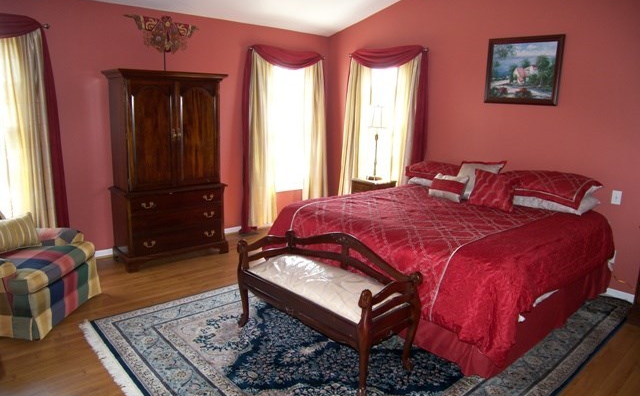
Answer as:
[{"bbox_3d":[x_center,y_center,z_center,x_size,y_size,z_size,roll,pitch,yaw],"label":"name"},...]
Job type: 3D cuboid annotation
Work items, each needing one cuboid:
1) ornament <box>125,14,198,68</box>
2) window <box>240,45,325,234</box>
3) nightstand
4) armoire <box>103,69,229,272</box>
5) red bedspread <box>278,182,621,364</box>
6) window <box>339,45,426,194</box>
[{"bbox_3d":[-1.510,-1.476,4.305,0.690,0.495,0.120,-9,16,-39],"label":"ornament"},{"bbox_3d":[-0.422,-0.740,5.731,1.310,2.260,0.180,-9,16,-39],"label":"window"},{"bbox_3d":[0.651,0.136,5.494,0.400,0.710,0.420,-11,17,-44],"label":"nightstand"},{"bbox_3d":[-1.536,-0.310,4.519,1.050,1.875,0.590,-9,16,-39],"label":"armoire"},{"bbox_3d":[1.030,0.414,4.035,2.020,0.670,2.200,-10,17,-42],"label":"red bedspread"},{"bbox_3d":[0.732,-0.763,5.471,0.160,2.080,1.260,-11,17,-44],"label":"window"}]

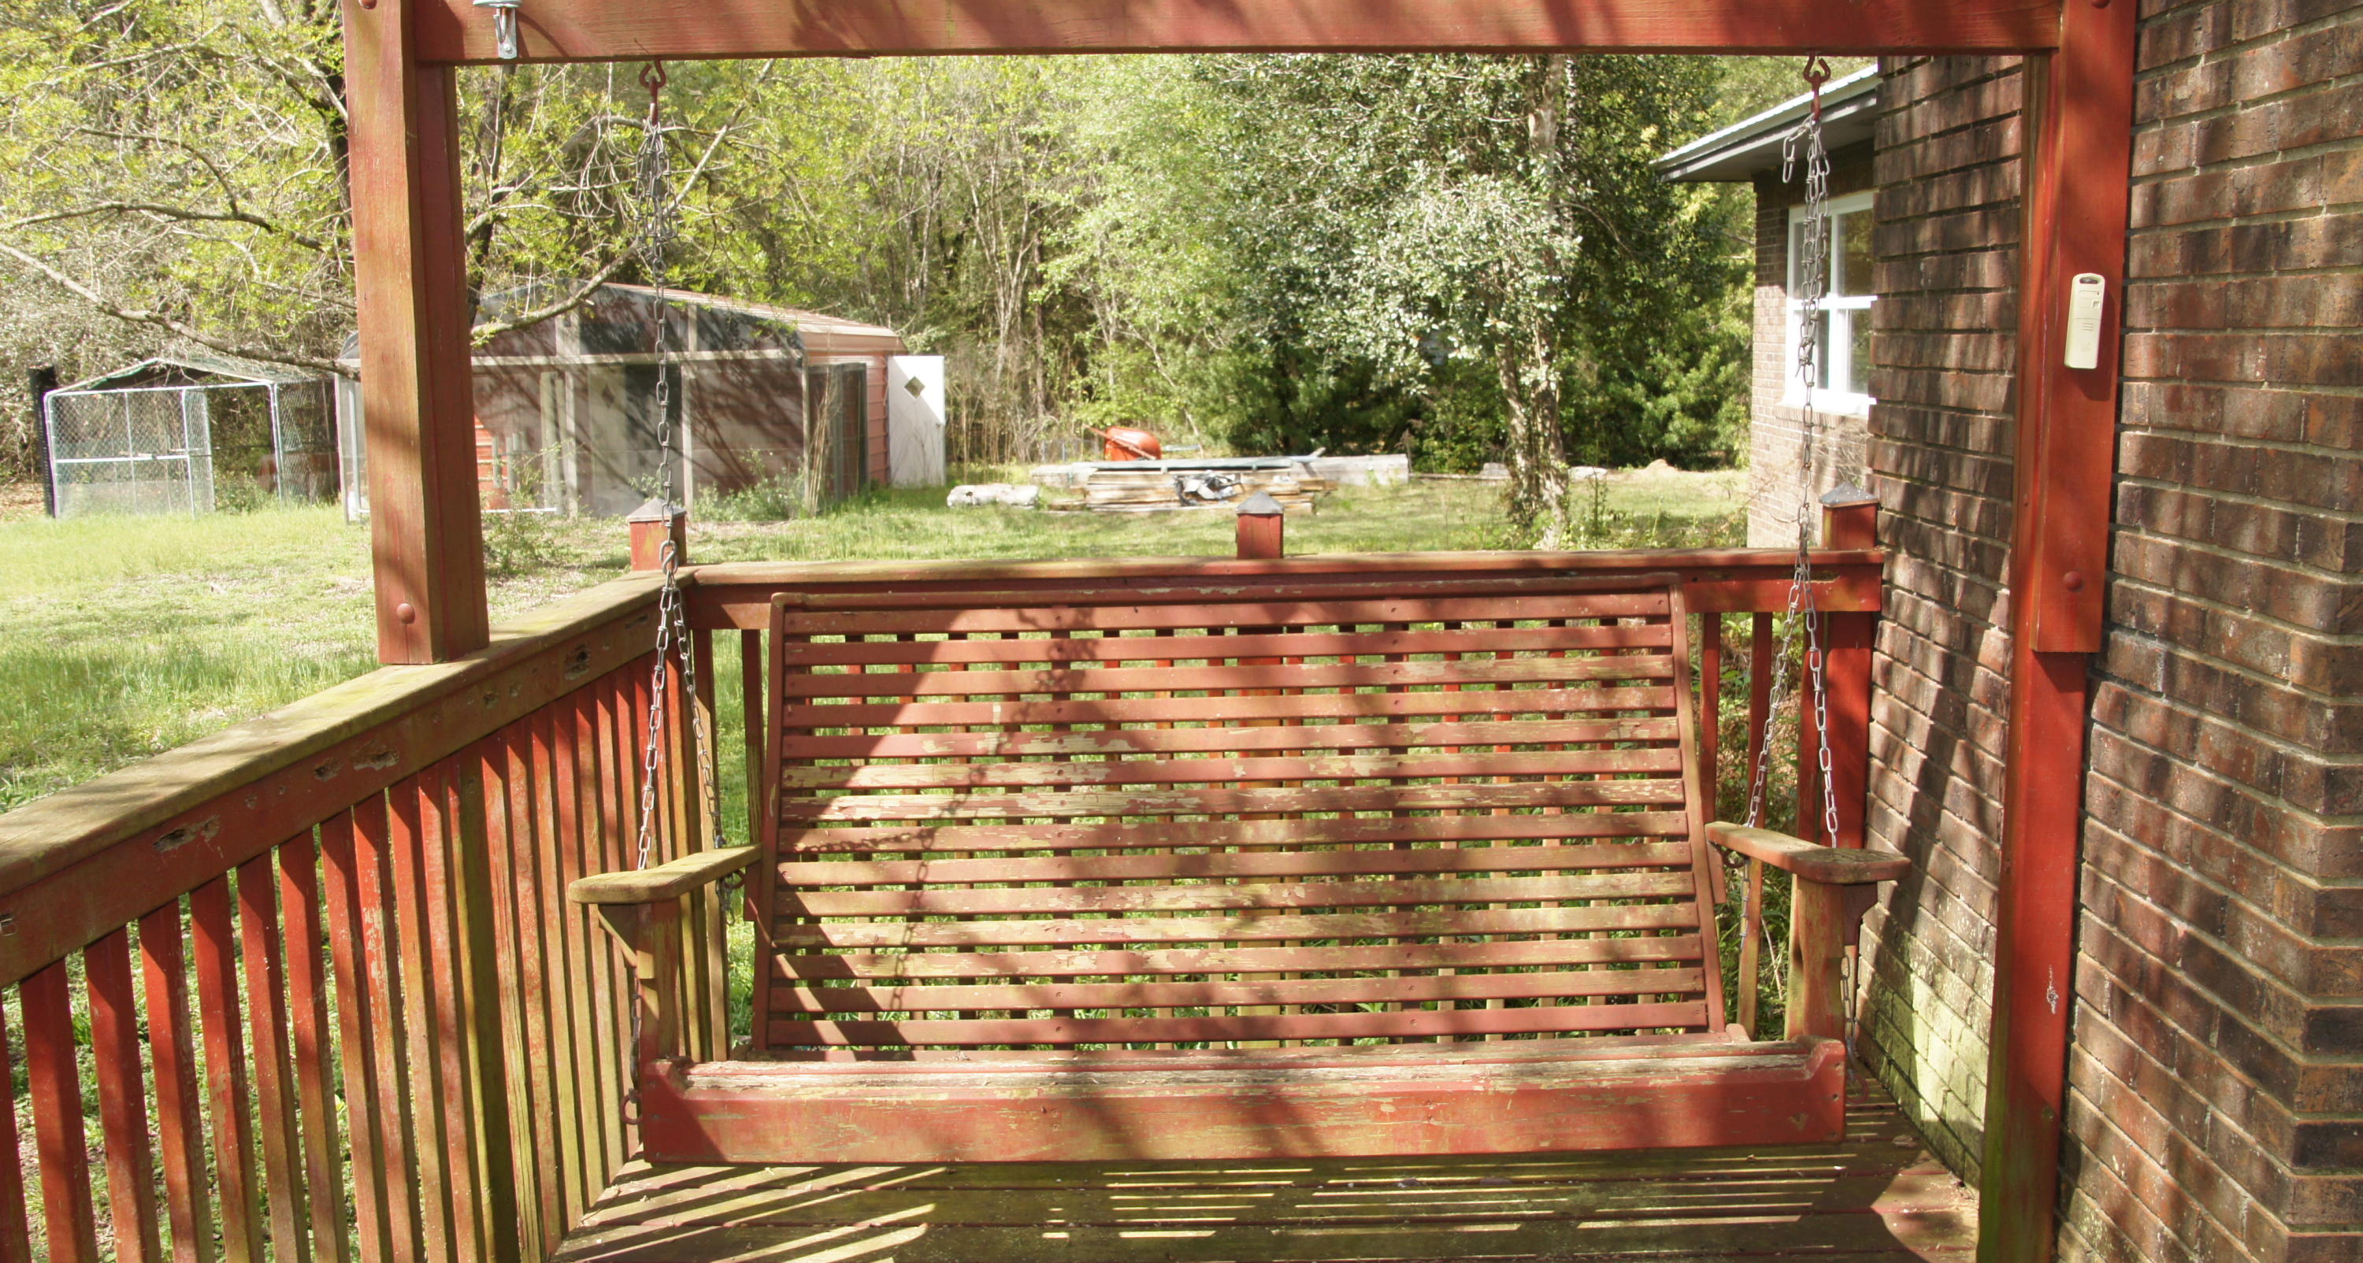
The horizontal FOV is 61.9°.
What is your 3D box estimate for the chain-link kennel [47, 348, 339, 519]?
[{"bbox_3d":[-14.304,-2.842,28.724,3.000,2.215,3.000,-2,8,-9],"label":"chain-link kennel"}]

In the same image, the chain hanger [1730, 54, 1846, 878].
[{"bbox_3d":[0.895,-0.185,2.911,0.080,1.285,0.470,-1,8,1],"label":"chain hanger"}]

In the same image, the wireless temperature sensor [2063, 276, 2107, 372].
[{"bbox_3d":[1.249,-0.428,2.722,0.038,0.131,0.023,3,8,9],"label":"wireless temperature sensor"}]

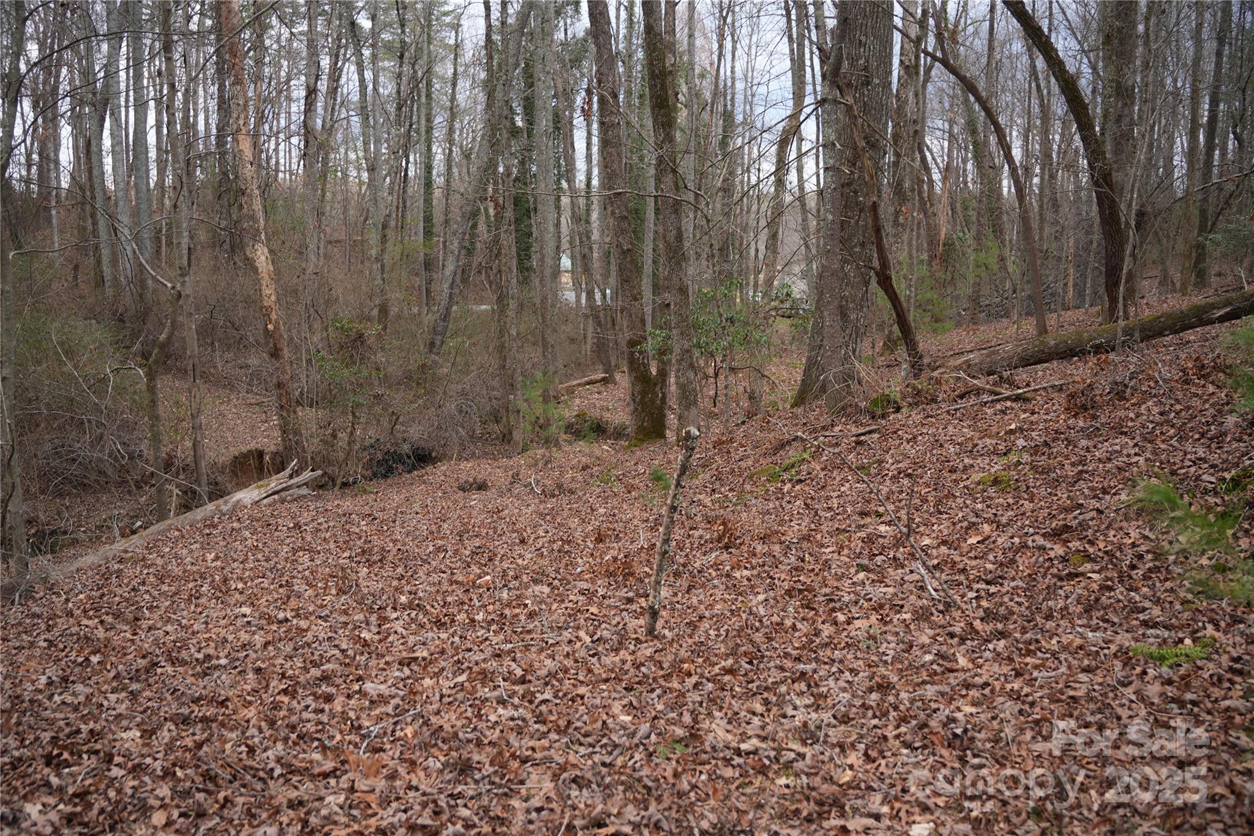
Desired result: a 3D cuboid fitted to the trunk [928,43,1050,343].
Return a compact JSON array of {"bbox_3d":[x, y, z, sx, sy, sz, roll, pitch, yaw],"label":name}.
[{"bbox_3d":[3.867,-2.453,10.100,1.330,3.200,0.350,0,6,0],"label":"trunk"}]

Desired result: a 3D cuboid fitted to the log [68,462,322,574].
[{"bbox_3d":[-3.071,0.718,6.950,0.250,0.240,2.160,3,14,25],"label":"log"}]

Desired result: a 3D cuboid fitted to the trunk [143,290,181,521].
[{"bbox_3d":[-3.568,-0.079,7.298,0.300,1.850,0.200,0,6,0],"label":"trunk"}]

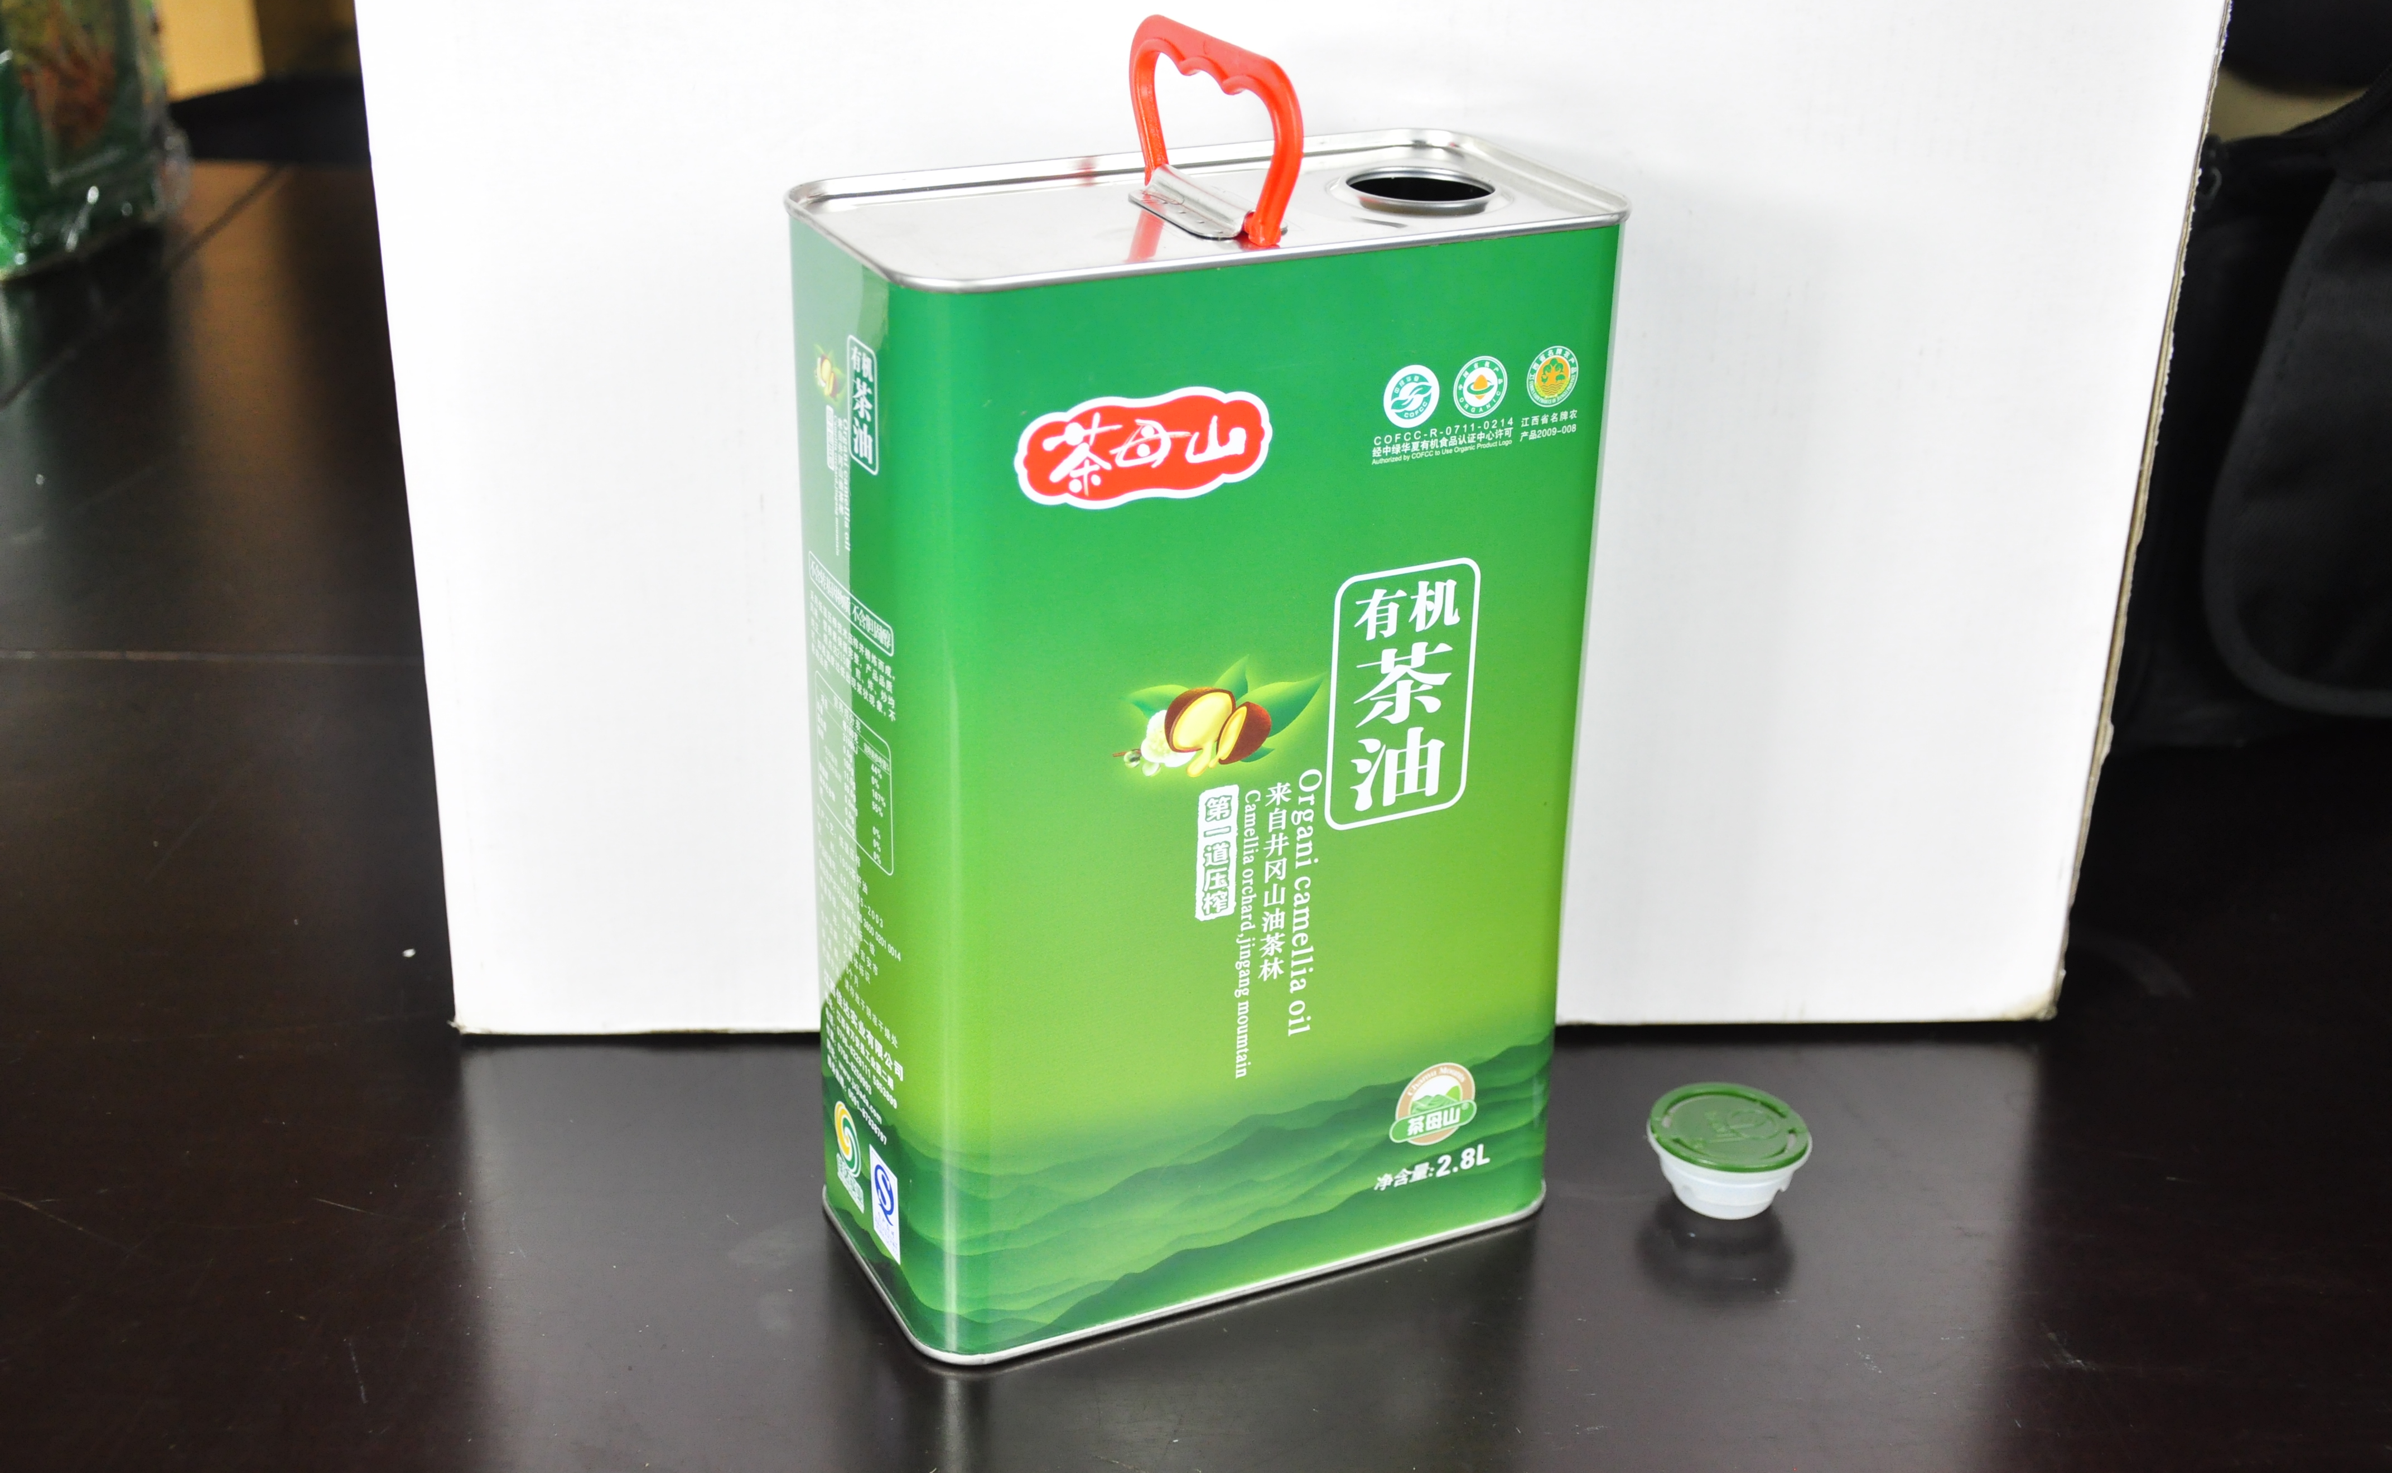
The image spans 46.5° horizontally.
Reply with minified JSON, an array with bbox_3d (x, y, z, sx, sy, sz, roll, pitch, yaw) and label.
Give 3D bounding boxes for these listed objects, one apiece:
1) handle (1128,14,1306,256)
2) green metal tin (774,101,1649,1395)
[{"bbox_3d":[0.003,-0.123,0.568,0.009,0.036,0.069,-11,27,-25],"label":"handle"},{"bbox_3d":[0.000,0.000,0.624,0.164,0.243,0.084,-11,27,-25],"label":"green metal tin"}]

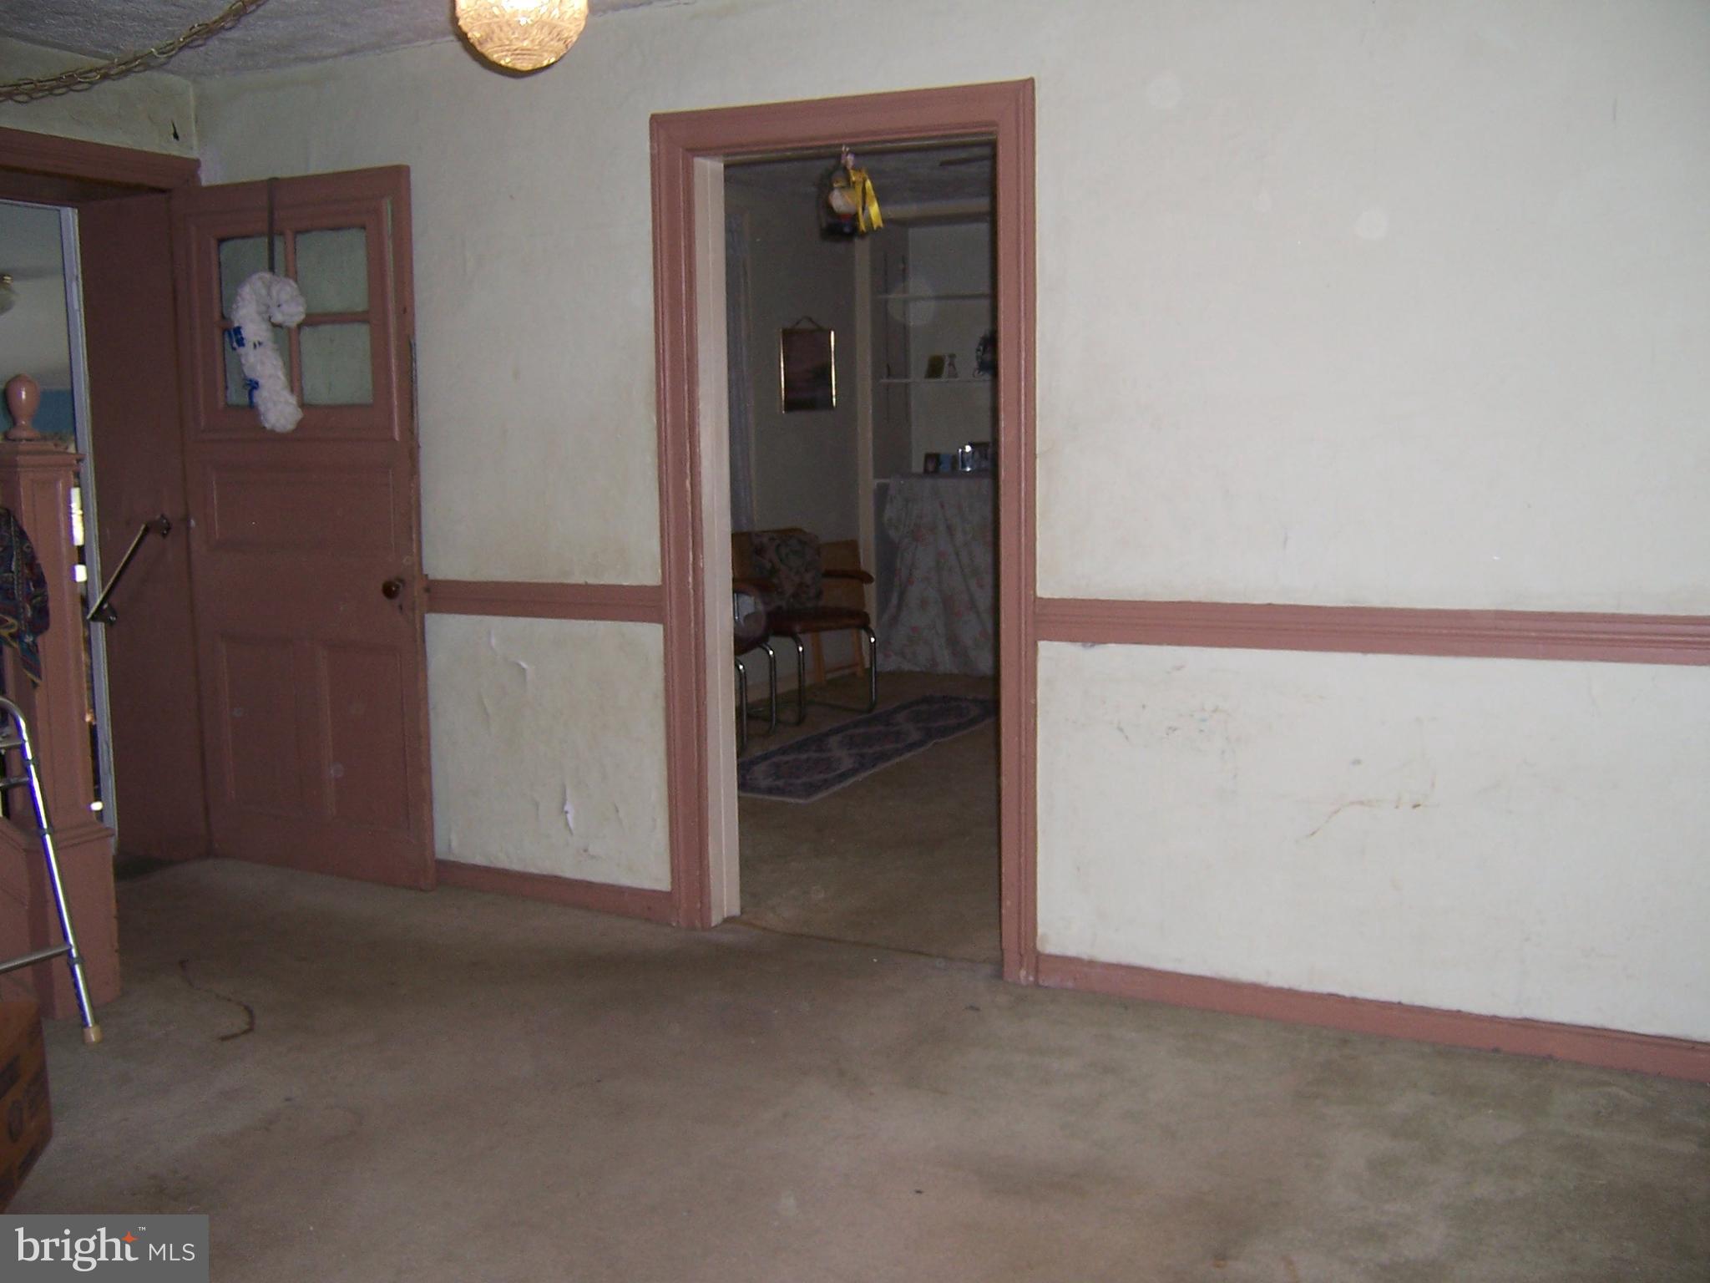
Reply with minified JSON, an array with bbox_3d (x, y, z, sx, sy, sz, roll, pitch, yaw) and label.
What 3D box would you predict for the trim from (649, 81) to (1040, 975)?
[{"bbox_3d":[-0.010,-0.271,4.179,1.050,2.150,0.160,3,7,26],"label":"trim"}]

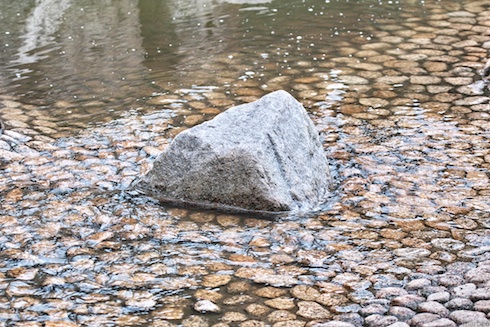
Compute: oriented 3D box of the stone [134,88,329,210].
[{"bbox_3d":[-0.051,-0.087,9.274,0.720,0.420,0.500,8,22,20],"label":"stone"}]

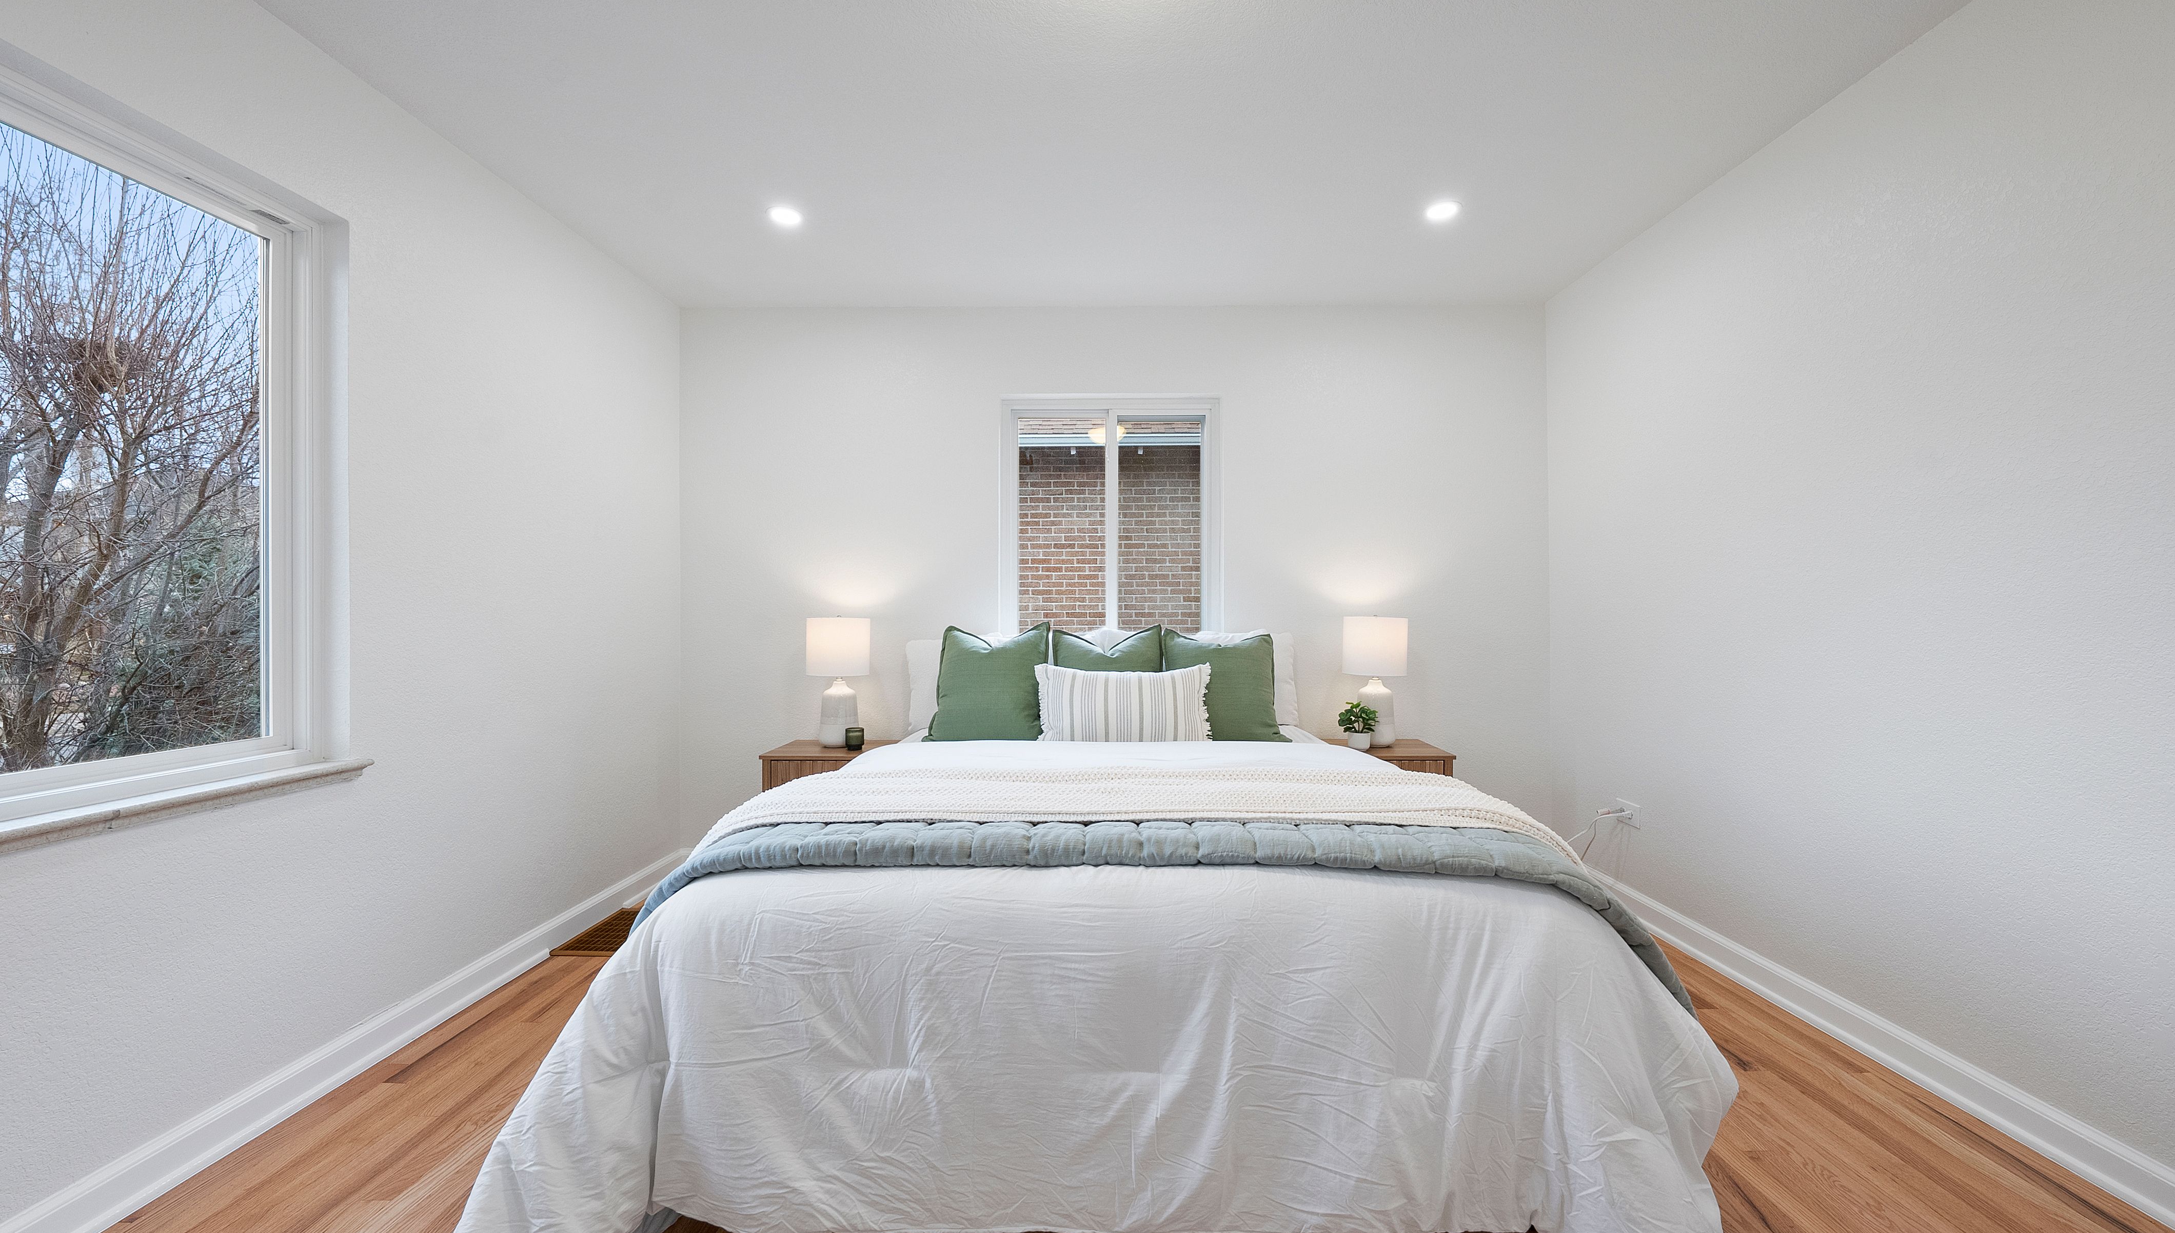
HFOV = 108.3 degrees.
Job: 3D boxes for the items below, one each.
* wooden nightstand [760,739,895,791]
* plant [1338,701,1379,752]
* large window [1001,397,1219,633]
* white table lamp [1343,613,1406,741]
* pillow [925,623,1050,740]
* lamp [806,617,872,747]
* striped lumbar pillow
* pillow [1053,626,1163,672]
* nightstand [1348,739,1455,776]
[{"bbox_3d":[-0.980,0.808,3.140,0.490,0.585,0.380,0,0,1],"label":"wooden nightstand"},{"bbox_3d":[1.066,0.415,3.100,0.165,0.205,0.160,0,0,1],"label":"plant"},{"bbox_3d":[0.100,-0.335,3.370,0.940,1.200,0.100,0,0,1],"label":"large window"},{"bbox_3d":[1.155,0.252,3.160,0.260,0.530,0.260,0,0,1],"label":"white table lamp"},{"bbox_3d":[-0.385,0.250,2.990,0.460,0.450,0.150,0,-17,1],"label":"pillow"},{"bbox_3d":[-1.010,0.252,3.190,0.260,0.530,0.260,0,0,1],"label":"lamp"},{"bbox_3d":[0.126,0.318,2.840,0.630,0.330,0.130,0,-17,1],"label":"striped lumbar pillow"},{"bbox_3d":[0.078,0.252,3.010,0.450,0.450,0.150,0,-17,1],"label":"pillow"},{"bbox_3d":[1.138,0.808,3.125,0.490,0.585,0.380,0,0,1],"label":"nightstand"}]

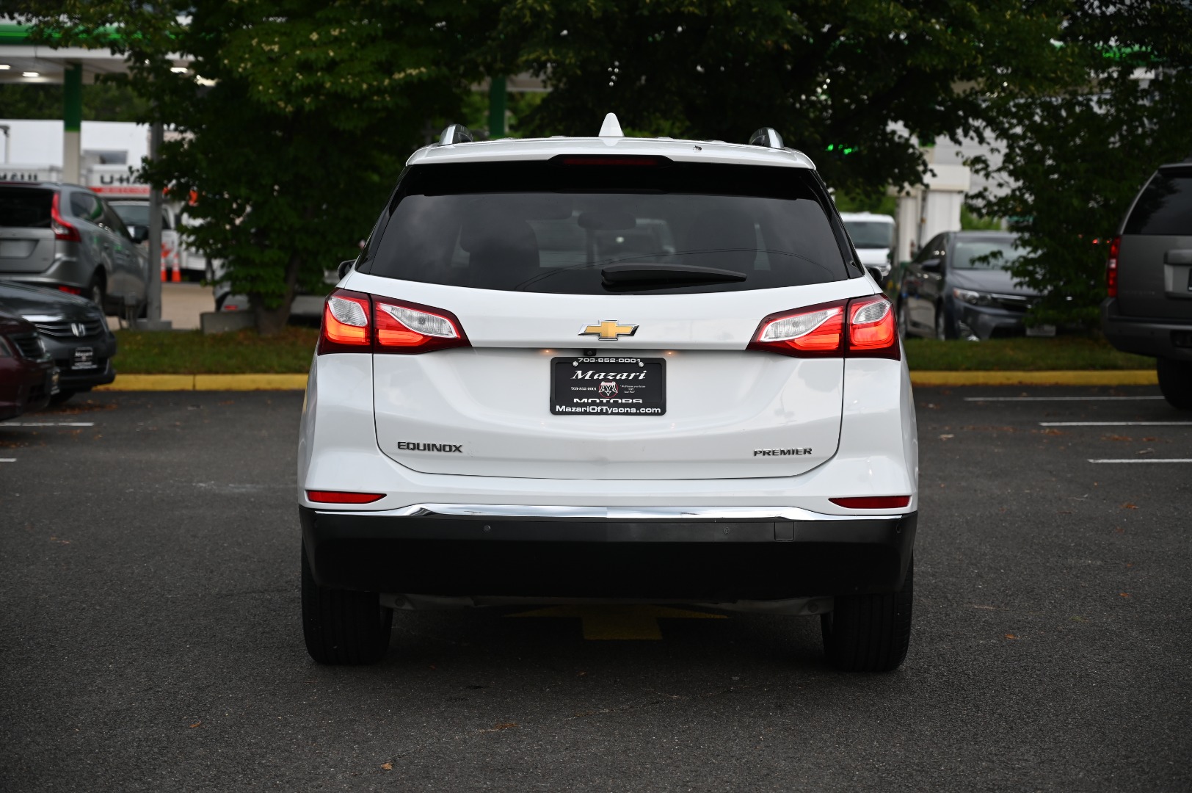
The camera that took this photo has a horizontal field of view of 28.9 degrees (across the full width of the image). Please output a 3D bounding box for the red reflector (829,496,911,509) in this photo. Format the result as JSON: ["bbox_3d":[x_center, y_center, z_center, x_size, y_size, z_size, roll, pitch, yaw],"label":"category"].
[{"bbox_3d":[0.741,0.289,6.270,0.240,0.037,0.085,-1,4,-17],"label":"red reflector"}]

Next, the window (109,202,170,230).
[{"bbox_3d":[-11.572,-4.489,57.837,1.550,0.700,0.350,1,-14,3],"label":"window"}]

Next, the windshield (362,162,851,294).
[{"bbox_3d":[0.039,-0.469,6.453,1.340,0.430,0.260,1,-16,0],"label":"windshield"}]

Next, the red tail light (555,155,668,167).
[{"bbox_3d":[0.043,-0.656,6.470,0.325,0.032,0.050,1,4,0],"label":"red tail light"}]

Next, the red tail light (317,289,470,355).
[{"bbox_3d":[-0.550,-0.204,6.347,0.450,0.185,0.280,1,4,7],"label":"red tail light"}]

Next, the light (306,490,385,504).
[{"bbox_3d":[-0.675,0.273,6.270,0.240,0.037,0.085,2,4,17],"label":"light"}]

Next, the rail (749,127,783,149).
[{"bbox_3d":[0.539,-0.814,7.681,0.075,0.095,1.620,1,4,0],"label":"rail"}]

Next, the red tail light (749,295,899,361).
[{"bbox_3d":[0.624,-0.191,6.347,0.450,0.185,0.280,0,4,-7],"label":"red tail light"}]

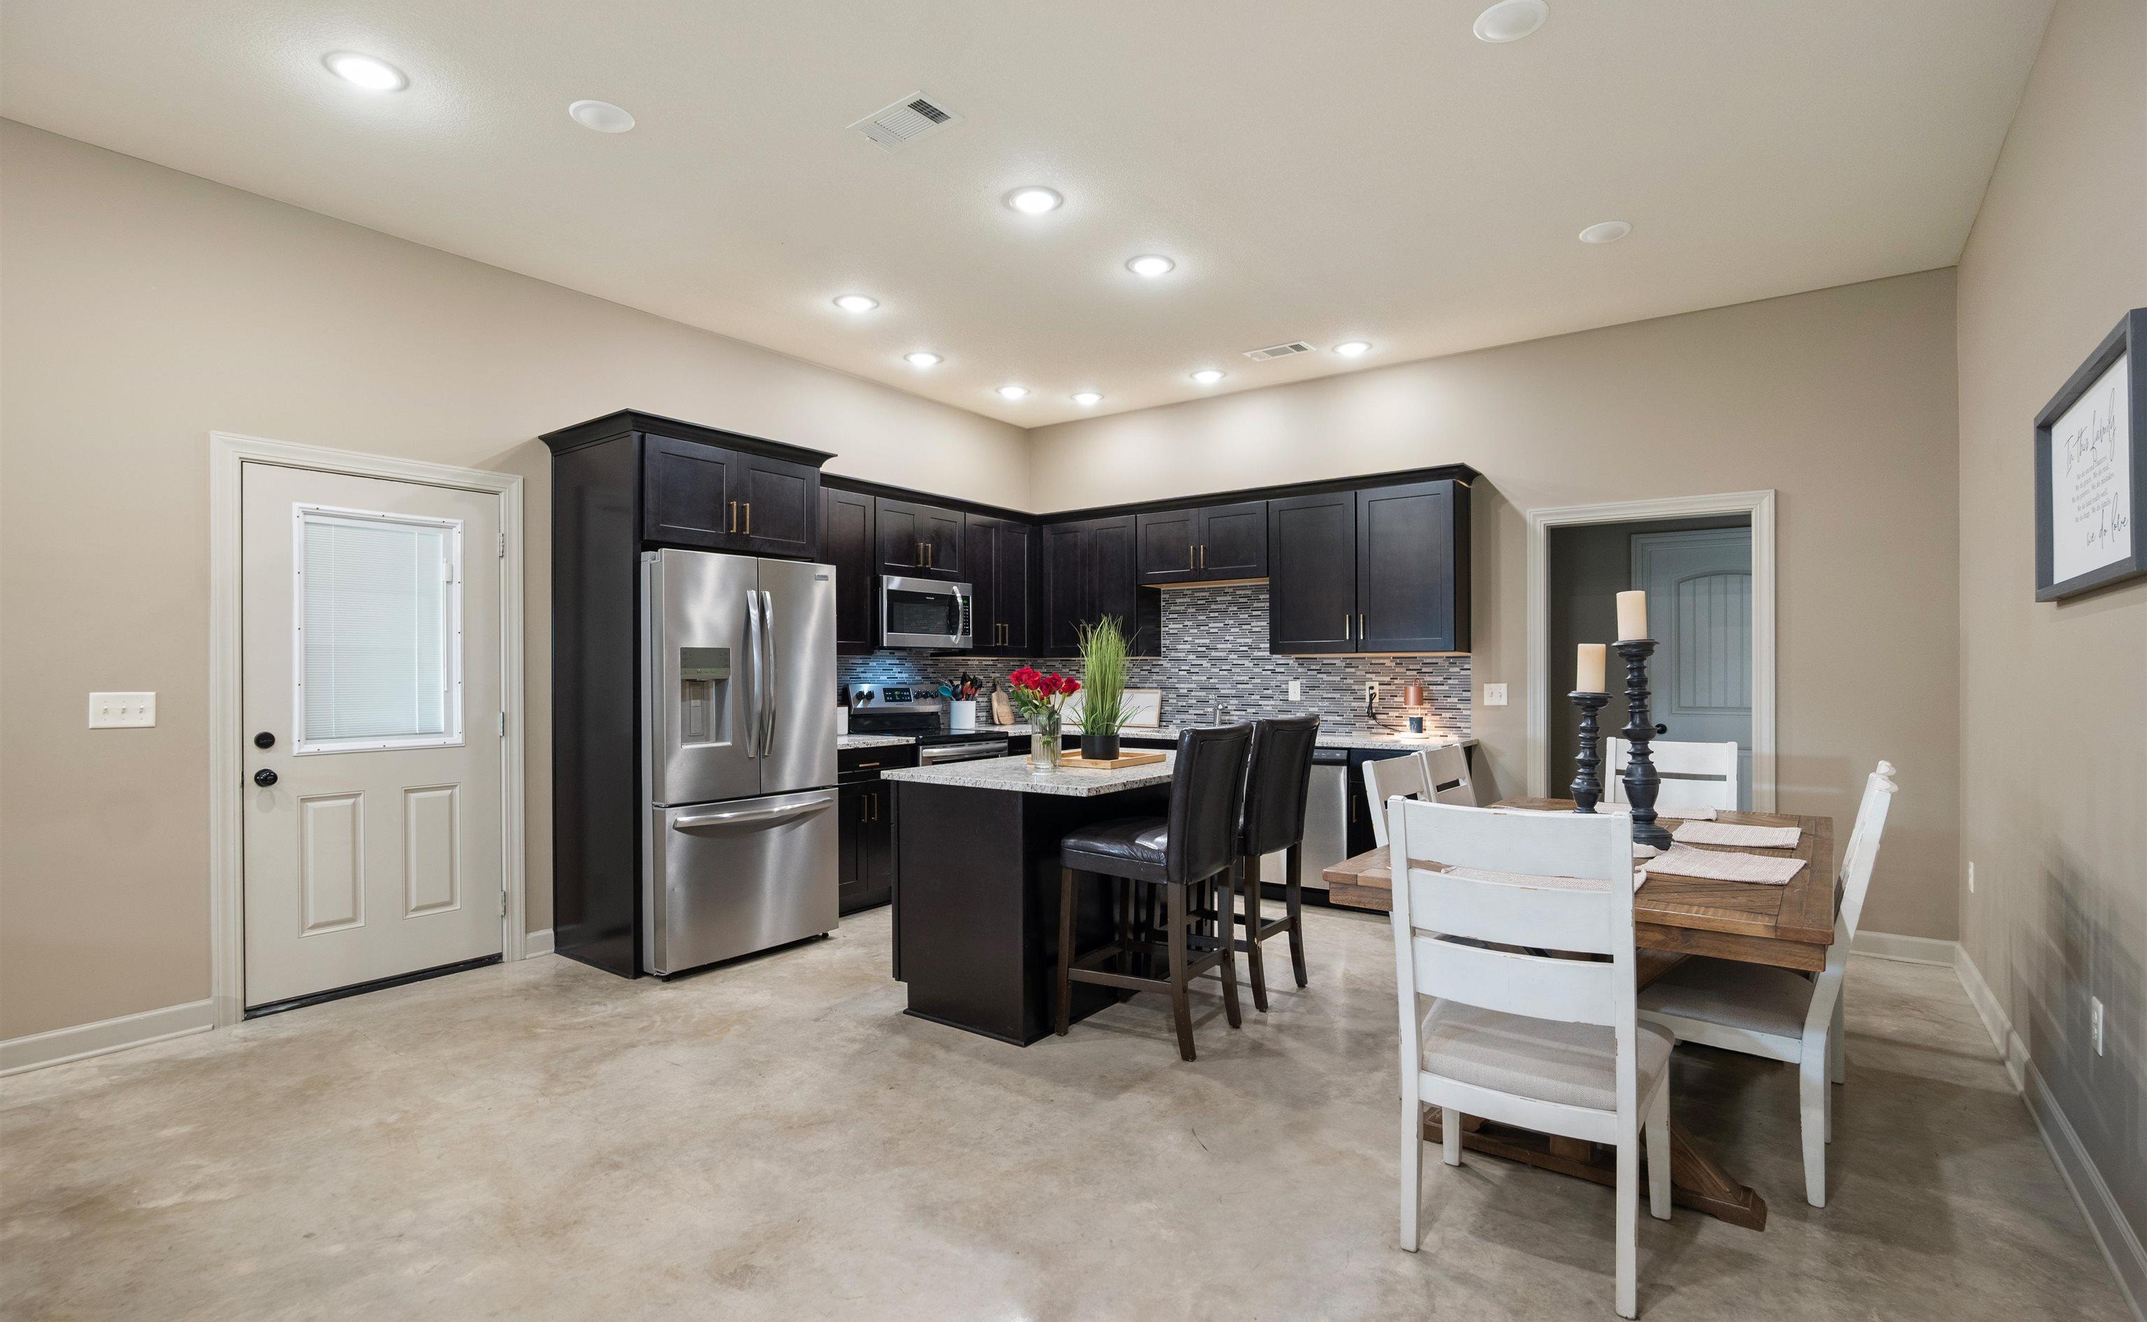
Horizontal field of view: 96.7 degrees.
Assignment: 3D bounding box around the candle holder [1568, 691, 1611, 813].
[{"bbox_3d":[1.676,0.333,3.097,0.150,0.450,0.150,0,0,38],"label":"candle holder"}]

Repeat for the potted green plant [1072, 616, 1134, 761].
[{"bbox_3d":[0.119,0.103,3.858,0.230,0.575,0.220,0,0,0],"label":"potted green plant"}]

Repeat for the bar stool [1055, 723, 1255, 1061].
[{"bbox_3d":[0.320,0.780,3.425,0.550,1.100,0.460,0,0,37],"label":"bar stool"}]

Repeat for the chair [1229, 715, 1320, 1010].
[{"bbox_3d":[0.646,0.780,3.862,0.550,1.100,0.460,0,0,37],"label":"chair"}]

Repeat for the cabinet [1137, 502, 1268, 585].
[{"bbox_3d":[0.876,-0.703,5.923,0.900,0.455,0.335,0,0,36],"label":"cabinet"}]

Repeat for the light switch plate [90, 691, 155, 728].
[{"bbox_3d":[-3.269,0.171,3.283,0.010,0.117,0.162,0,0,38],"label":"light switch plate"}]

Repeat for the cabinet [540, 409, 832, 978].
[{"bbox_3d":[-1.797,0.155,4.543,0.760,2.350,1.055,0,0,37],"label":"cabinet"}]

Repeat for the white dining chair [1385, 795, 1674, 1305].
[{"bbox_3d":[1.054,0.816,2.195,0.510,1.030,0.630,0,0,35],"label":"white dining chair"}]

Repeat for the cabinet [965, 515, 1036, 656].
[{"bbox_3d":[-0.599,-0.511,6.474,0.325,0.930,0.685,0,0,38],"label":"cabinet"}]

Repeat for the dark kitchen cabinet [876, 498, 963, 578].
[{"bbox_3d":[-1.028,-0.706,5.808,0.335,0.450,0.740,0,0,38],"label":"dark kitchen cabinet"}]

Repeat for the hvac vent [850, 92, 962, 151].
[{"bbox_3d":[-0.544,-1.722,3.070,0.350,0.020,0.195,0,0,38],"label":"hvac vent"}]

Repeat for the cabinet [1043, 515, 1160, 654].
[{"bbox_3d":[0.192,-0.490,6.627,0.790,0.920,0.335,0,0,37],"label":"cabinet"}]

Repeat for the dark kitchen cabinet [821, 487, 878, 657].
[{"bbox_3d":[-1.458,-0.509,5.362,0.325,0.930,0.630,0,0,38],"label":"dark kitchen cabinet"}]

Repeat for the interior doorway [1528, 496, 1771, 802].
[{"bbox_3d":[2.863,0.261,4.781,1.060,2.134,0.150,0,0,34],"label":"interior doorway"}]

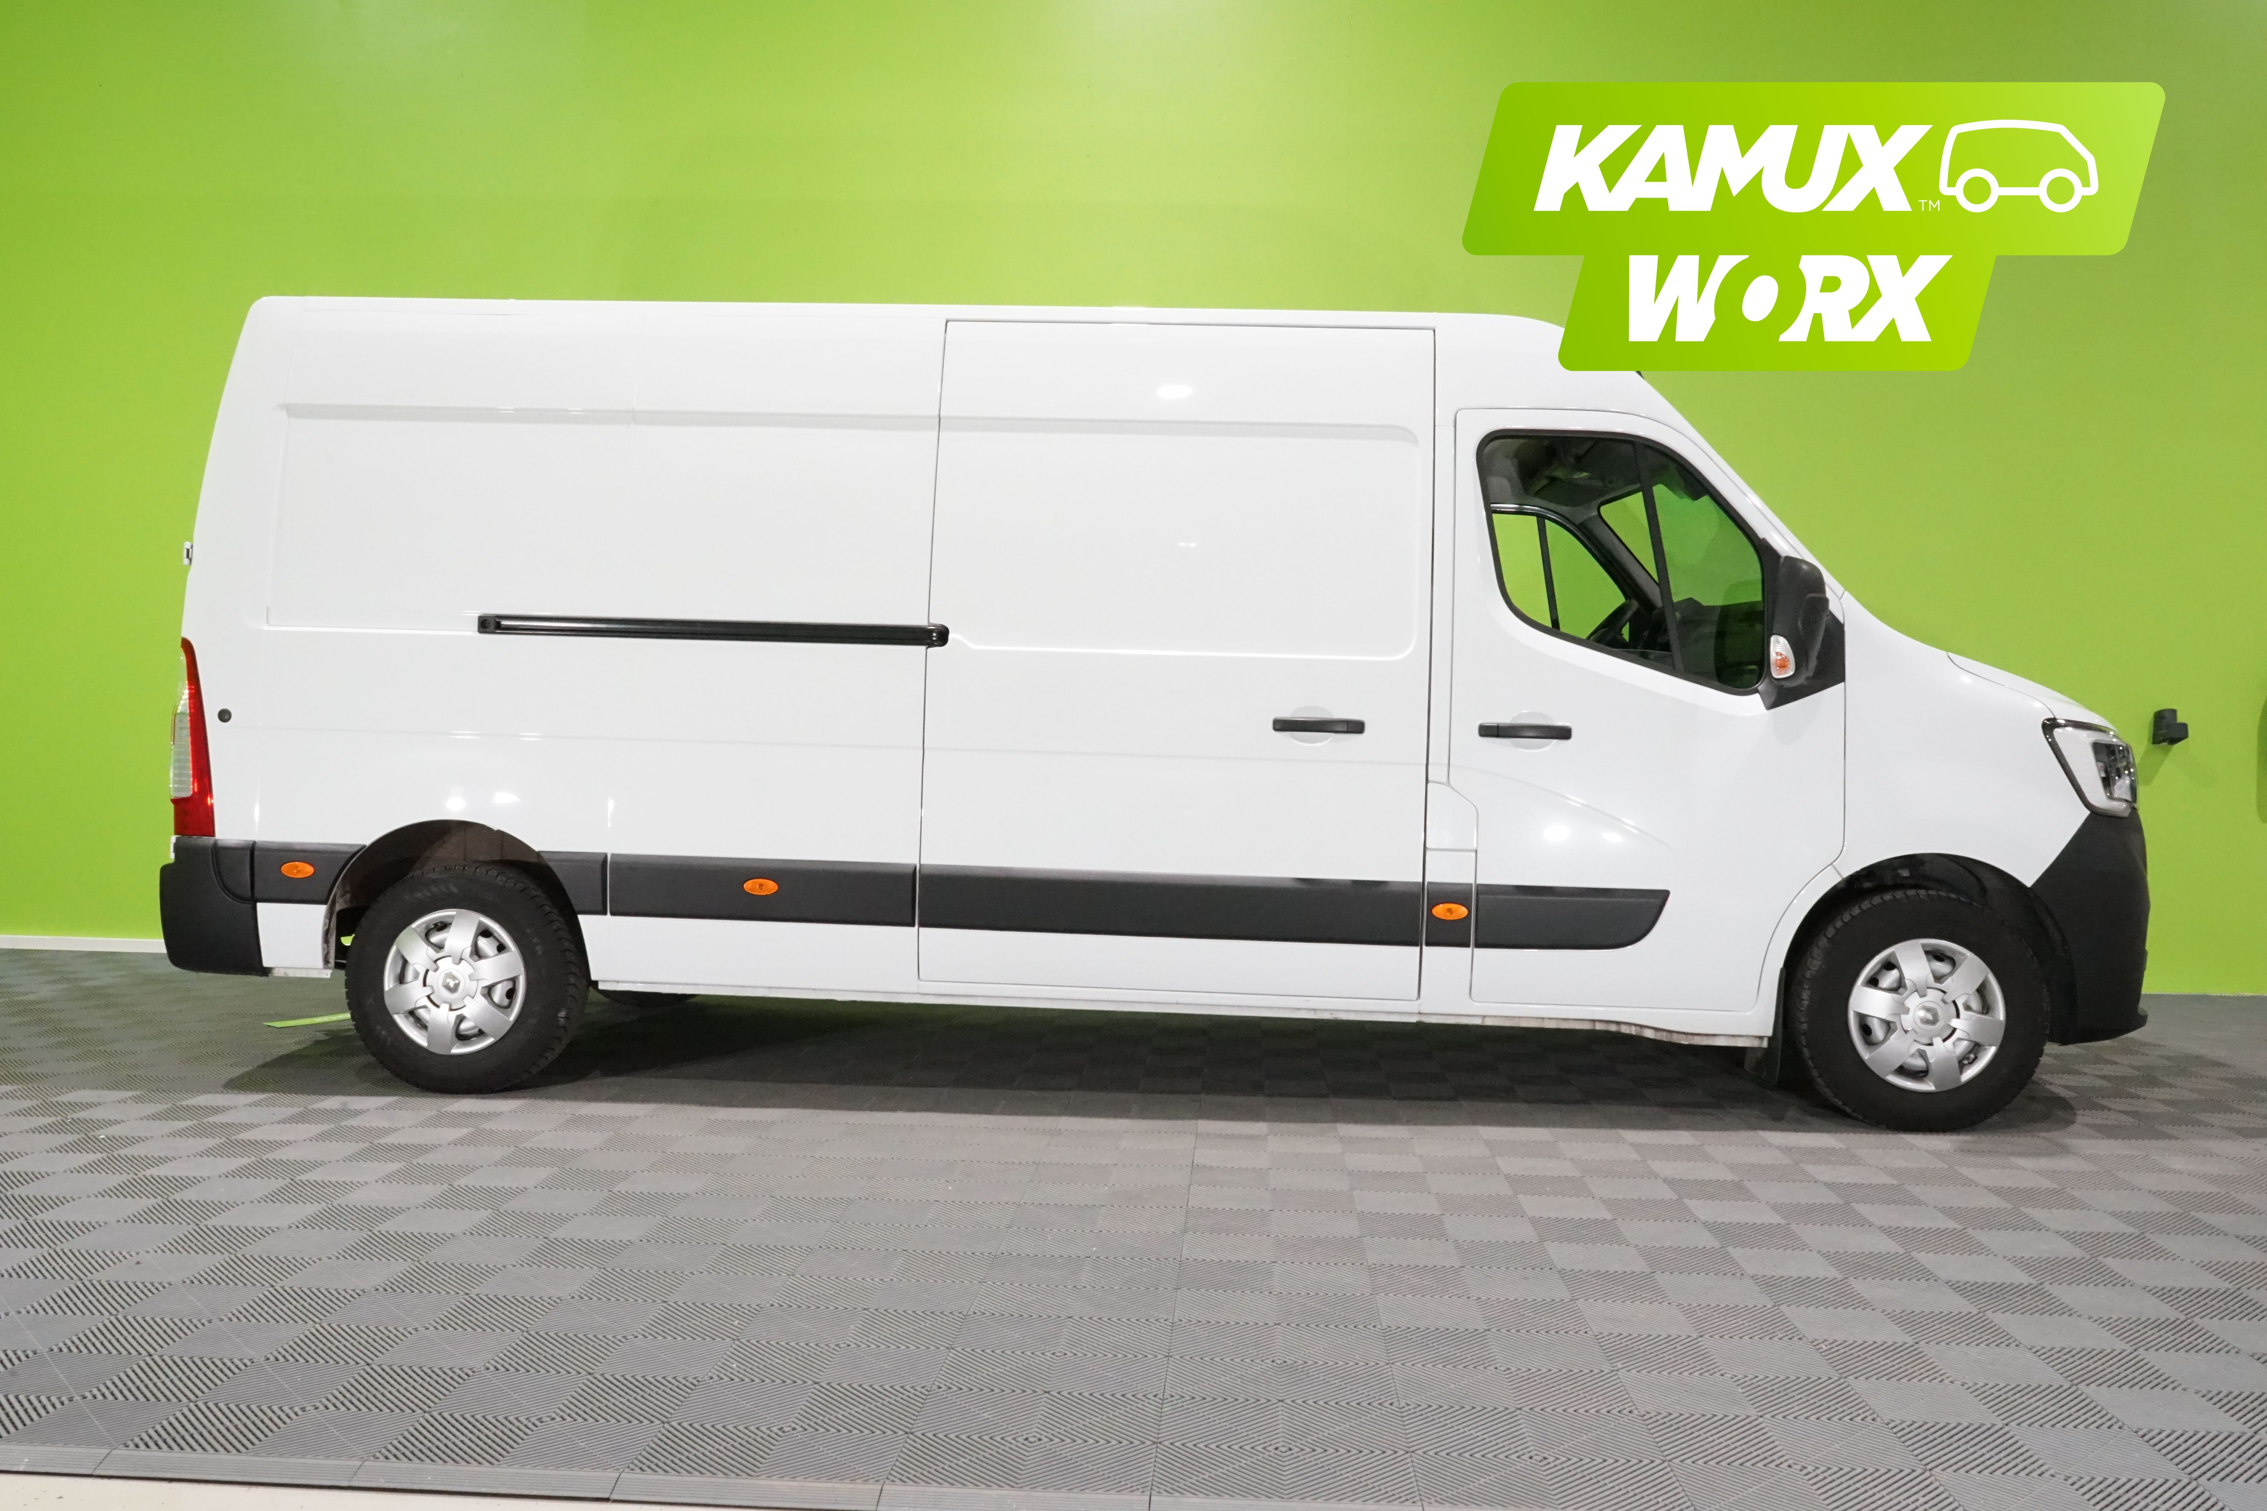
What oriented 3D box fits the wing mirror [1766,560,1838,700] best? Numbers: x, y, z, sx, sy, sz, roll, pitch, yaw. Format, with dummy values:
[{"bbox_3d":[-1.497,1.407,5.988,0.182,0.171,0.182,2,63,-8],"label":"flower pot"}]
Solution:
[{"bbox_3d":[1.875,-0.365,4.950,0.230,0.400,0.310,1,1,4],"label":"wing mirror"}]

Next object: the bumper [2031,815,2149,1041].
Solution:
[{"bbox_3d":[2.909,0.487,5.967,0.600,0.670,1.990,1,1,4],"label":"bumper"}]

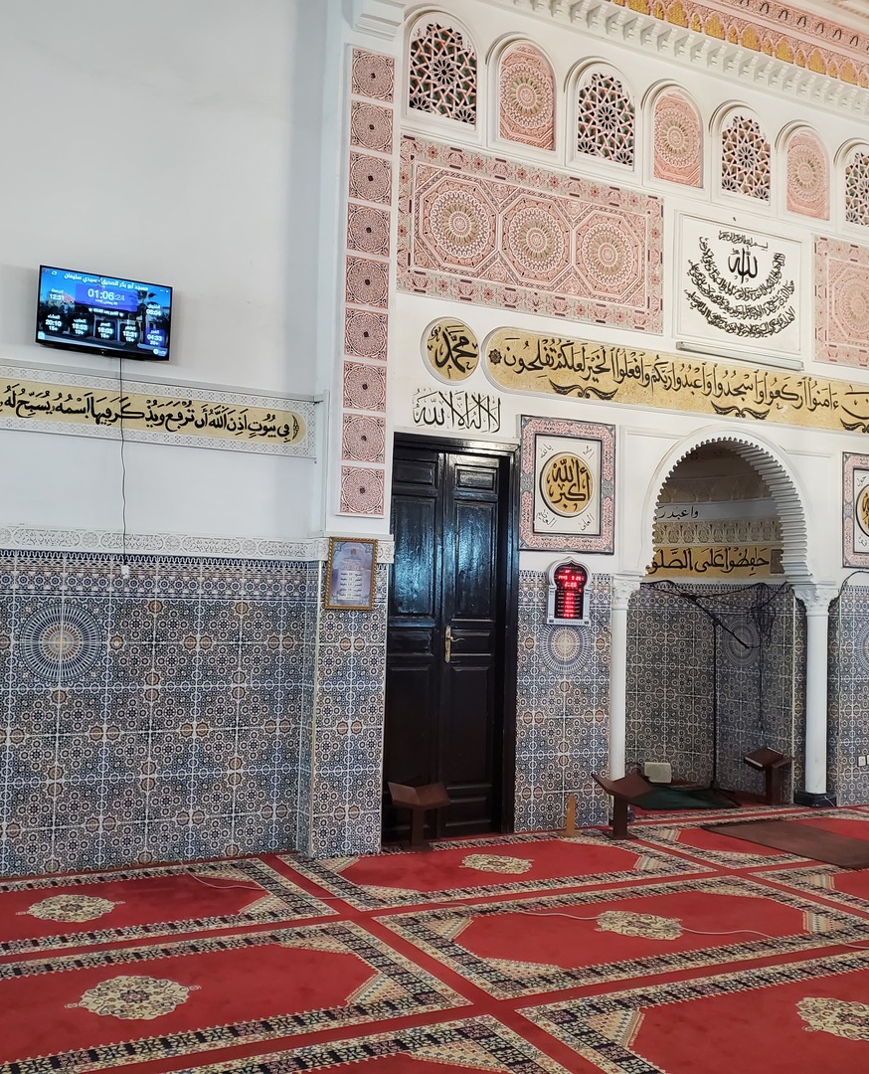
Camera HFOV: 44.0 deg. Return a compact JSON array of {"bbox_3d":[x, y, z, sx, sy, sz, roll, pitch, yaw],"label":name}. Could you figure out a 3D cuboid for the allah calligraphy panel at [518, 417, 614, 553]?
[{"bbox_3d":[0.926,-0.351,7.455,0.783,0.919,0.040,3,-3,-27],"label":"allah calligraphy panel"}]

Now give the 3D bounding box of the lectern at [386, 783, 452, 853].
[{"bbox_3d":[-0.106,1.738,6.693,0.364,0.404,0.242,2,-3,-12],"label":"lectern"}]

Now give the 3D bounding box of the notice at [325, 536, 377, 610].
[{"bbox_3d":[-0.495,0.225,6.488,0.305,0.422,0.025,3,3,-27],"label":"notice"}]

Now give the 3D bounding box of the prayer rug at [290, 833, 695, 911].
[{"bbox_3d":[0.393,1.944,6.396,2.293,0.015,1.172,3,-3,-27],"label":"prayer rug"}]

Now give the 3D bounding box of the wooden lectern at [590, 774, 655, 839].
[{"bbox_3d":[1.259,1.811,7.256,0.364,0.404,0.242,3,-3,-24],"label":"wooden lectern"}]

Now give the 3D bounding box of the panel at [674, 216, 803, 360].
[{"bbox_3d":[2.369,-1.916,8.262,1.262,0.919,0.040,3,-3,-27],"label":"panel"}]

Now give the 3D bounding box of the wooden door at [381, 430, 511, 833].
[{"bbox_3d":[0.078,0.660,7.152,1.040,2.630,0.120,3,-4,-27],"label":"wooden door"}]

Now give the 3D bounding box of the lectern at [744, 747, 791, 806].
[{"bbox_3d":[2.691,1.932,8.640,0.242,0.404,0.364,3,-3,-21],"label":"lectern"}]

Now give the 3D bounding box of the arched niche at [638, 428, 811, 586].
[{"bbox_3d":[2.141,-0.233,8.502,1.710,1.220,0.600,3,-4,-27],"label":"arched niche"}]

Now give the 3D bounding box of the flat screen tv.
[{"bbox_3d":[-1.834,-1.245,6.006,0.722,0.424,0.066,3,-3,-27],"label":"flat screen tv"}]

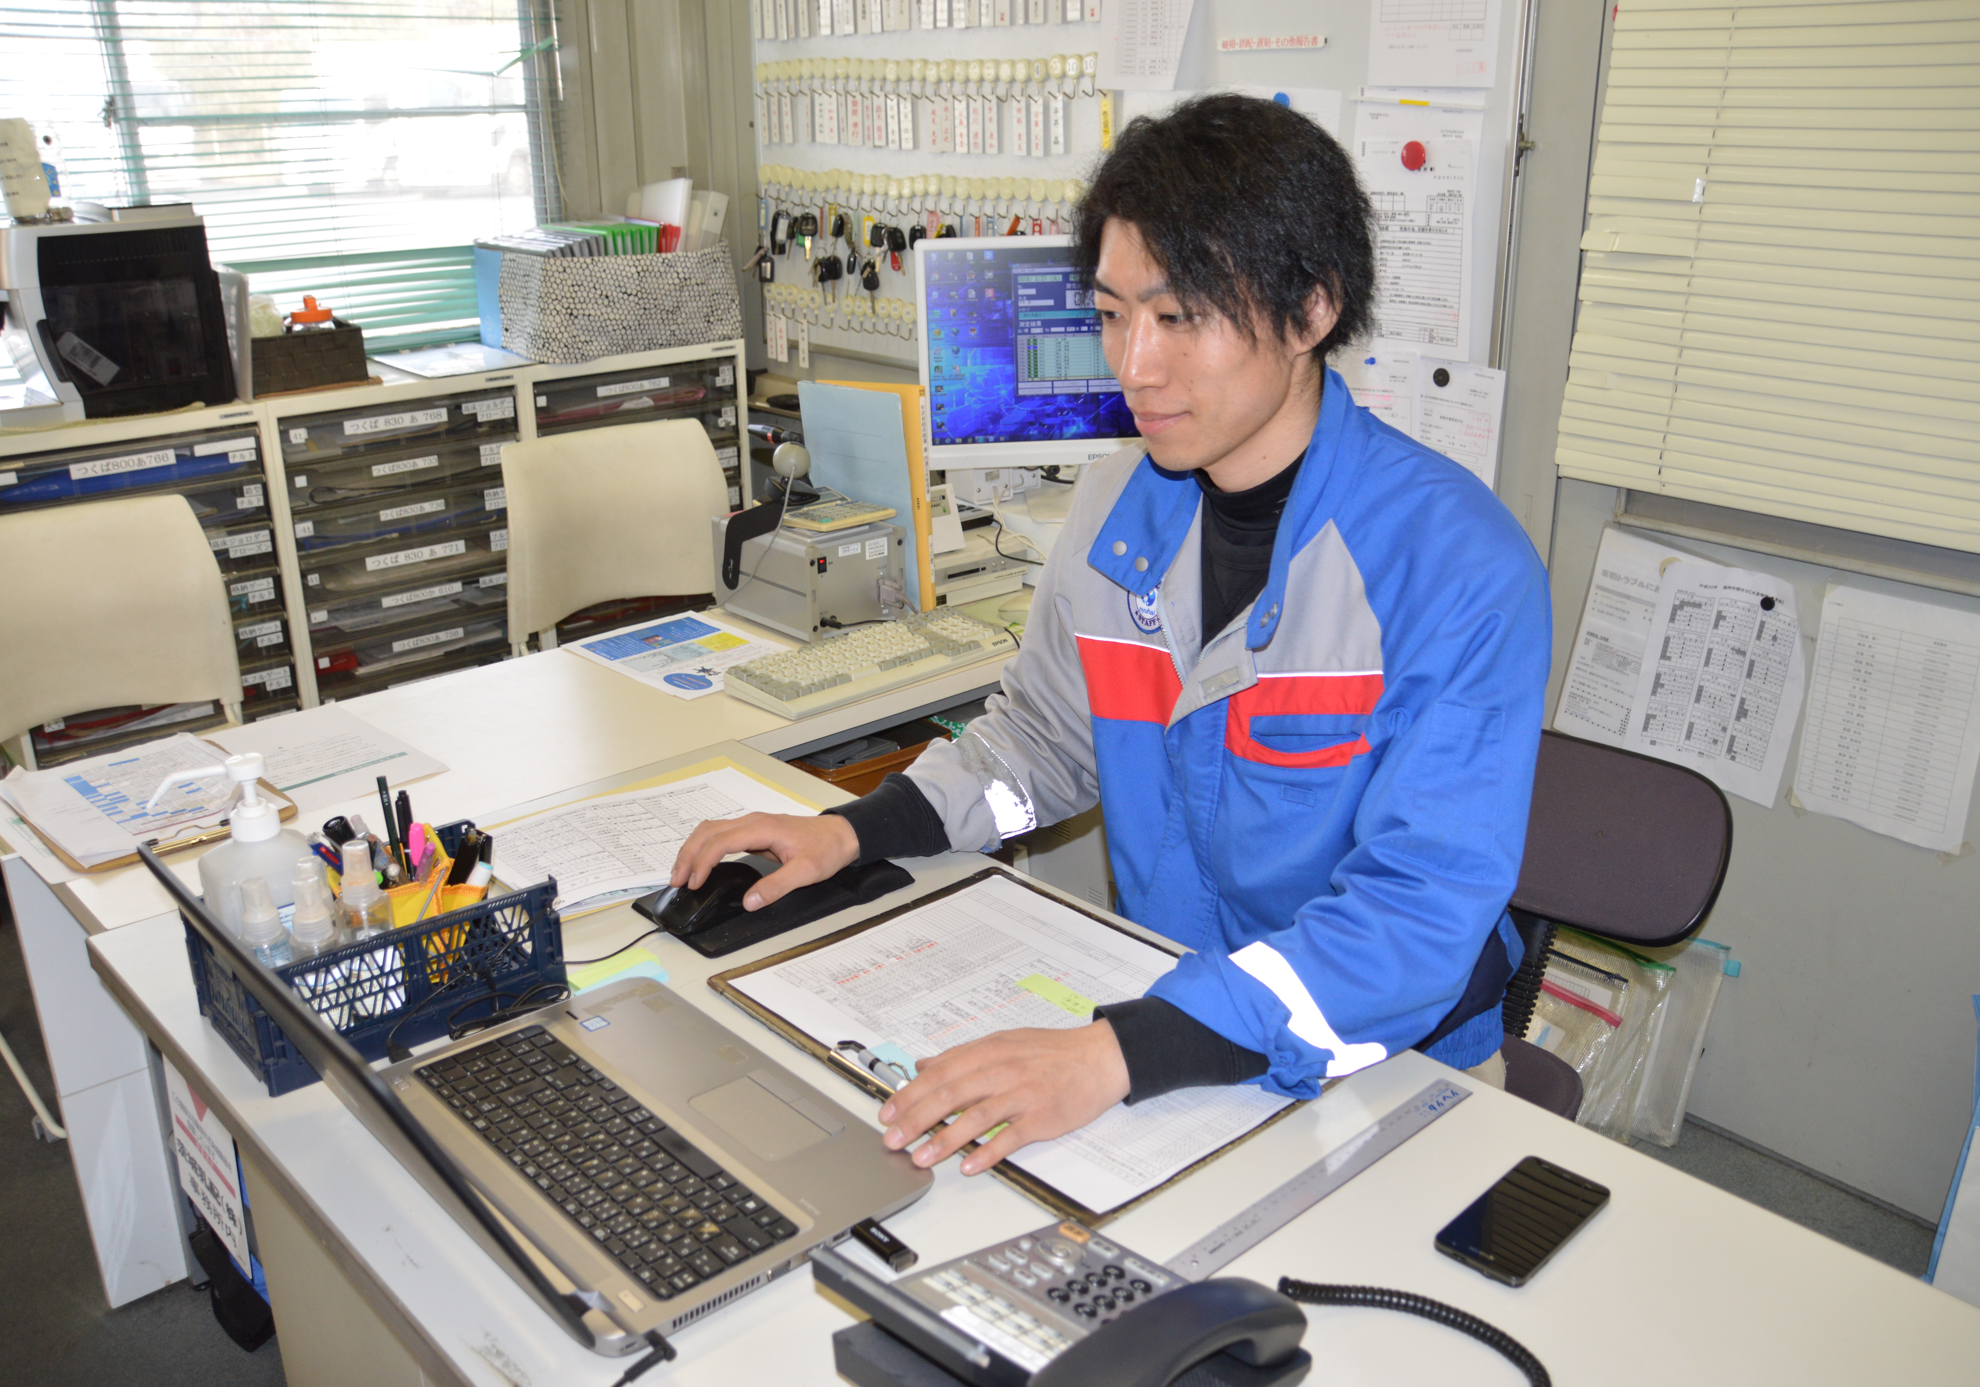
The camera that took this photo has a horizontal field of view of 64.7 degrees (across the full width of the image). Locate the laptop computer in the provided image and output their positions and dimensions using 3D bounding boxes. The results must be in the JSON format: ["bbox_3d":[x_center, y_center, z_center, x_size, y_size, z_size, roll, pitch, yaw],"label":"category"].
[{"bbox_3d":[-0.287,0.222,1.046,0.367,0.253,0.384,-19,27,-40],"label":"laptop computer"}]

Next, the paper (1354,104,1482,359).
[{"bbox_3d":[0.608,-0.668,2.251,0.012,0.320,0.202,-19,27,-40],"label":"paper"}]

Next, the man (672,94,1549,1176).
[{"bbox_3d":[0.113,0.205,1.449,0.780,1.400,0.670,-19,27,-40],"label":"man"}]

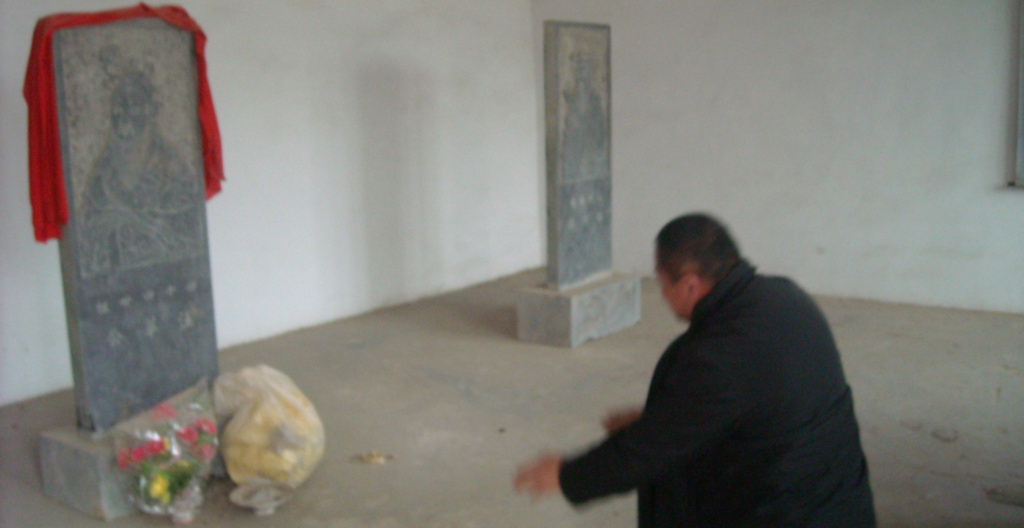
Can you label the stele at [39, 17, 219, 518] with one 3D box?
[{"bbox_3d":[-1.339,-0.040,3.882,0.413,1.730,0.798,6,12,37],"label":"stele"}]

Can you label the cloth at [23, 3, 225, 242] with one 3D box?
[{"bbox_3d":[-1.434,-0.520,3.887,0.180,0.830,0.690,6,12,37],"label":"cloth"}]

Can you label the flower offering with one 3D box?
[{"bbox_3d":[-1.239,0.663,3.699,0.240,0.400,0.340,6,12,37],"label":"flower offering"}]

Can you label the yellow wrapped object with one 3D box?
[{"bbox_3d":[-0.934,0.614,3.946,0.320,0.400,0.380,6,12,37],"label":"yellow wrapped object"}]

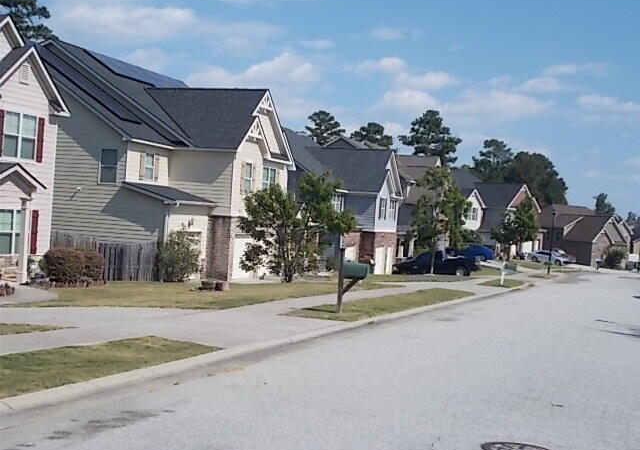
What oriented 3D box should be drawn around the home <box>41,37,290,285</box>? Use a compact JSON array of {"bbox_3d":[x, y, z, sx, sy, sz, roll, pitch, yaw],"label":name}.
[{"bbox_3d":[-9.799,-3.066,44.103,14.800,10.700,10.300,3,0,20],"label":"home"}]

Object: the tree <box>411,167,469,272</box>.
[{"bbox_3d":[7.492,-0.165,58.981,3.900,7.020,3.900,3,0,20],"label":"tree"}]

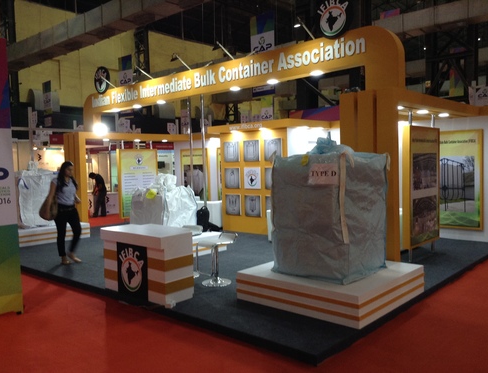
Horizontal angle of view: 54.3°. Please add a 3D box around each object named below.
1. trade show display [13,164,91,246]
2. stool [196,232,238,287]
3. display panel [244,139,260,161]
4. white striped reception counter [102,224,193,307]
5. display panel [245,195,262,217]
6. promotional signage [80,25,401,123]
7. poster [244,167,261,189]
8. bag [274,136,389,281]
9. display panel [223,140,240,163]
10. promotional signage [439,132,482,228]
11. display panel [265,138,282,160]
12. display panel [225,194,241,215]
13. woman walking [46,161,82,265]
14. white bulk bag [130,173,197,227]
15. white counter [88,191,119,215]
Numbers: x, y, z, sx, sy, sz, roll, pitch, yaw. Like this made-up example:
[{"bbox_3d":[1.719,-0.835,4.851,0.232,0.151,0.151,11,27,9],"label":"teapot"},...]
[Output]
[{"bbox_3d":[-4.484,0.318,10.347,1.539,1.652,1.508,1,5,43],"label":"trade show display"},{"bbox_3d":[-0.355,0.921,6.125,0.421,0.652,0.410,-5,5,-43],"label":"stool"},{"bbox_3d":[0.158,-0.733,9.914,0.441,0.441,0.036,1,5,43],"label":"display panel"},{"bbox_3d":[-1.188,0.921,5.788,1.252,0.754,0.472,1,5,43],"label":"white striped reception counter"},{"bbox_3d":[0.183,0.426,10.187,0.444,0.462,0.041,1,4,43],"label":"display panel"},{"bbox_3d":[-0.888,-1.759,8.752,7.928,0.781,0.205,1,4,43],"label":"promotional signage"},{"bbox_3d":[0.171,-0.174,9.954,0.446,0.446,0.036,1,5,43],"label":"poster"},{"bbox_3d":[0.948,0.203,5.319,0.955,1.474,0.924,1,4,43],"label":"bag"},{"bbox_3d":[-0.282,-0.755,10.533,0.446,0.448,0.041,1,4,43],"label":"display panel"},{"bbox_3d":[3.778,-0.119,8.817,1.196,1.790,0.082,1,4,43],"label":"promotional signage"},{"bbox_3d":[0.583,-0.743,9.721,0.435,0.448,0.041,1,4,43],"label":"display panel"},{"bbox_3d":[-0.248,0.418,10.591,0.446,0.462,0.041,1,4,43],"label":"display panel"},{"bbox_3d":[-2.923,0.425,7.746,0.492,1.642,0.523,1,4,37],"label":"woman walking"},{"bbox_3d":[-1.420,0.319,8.221,0.903,1.077,0.780,1,5,43],"label":"white bulk bag"},{"bbox_3d":[-4.487,0.566,15.747,0.500,0.745,1.120,1,4,42],"label":"white counter"}]

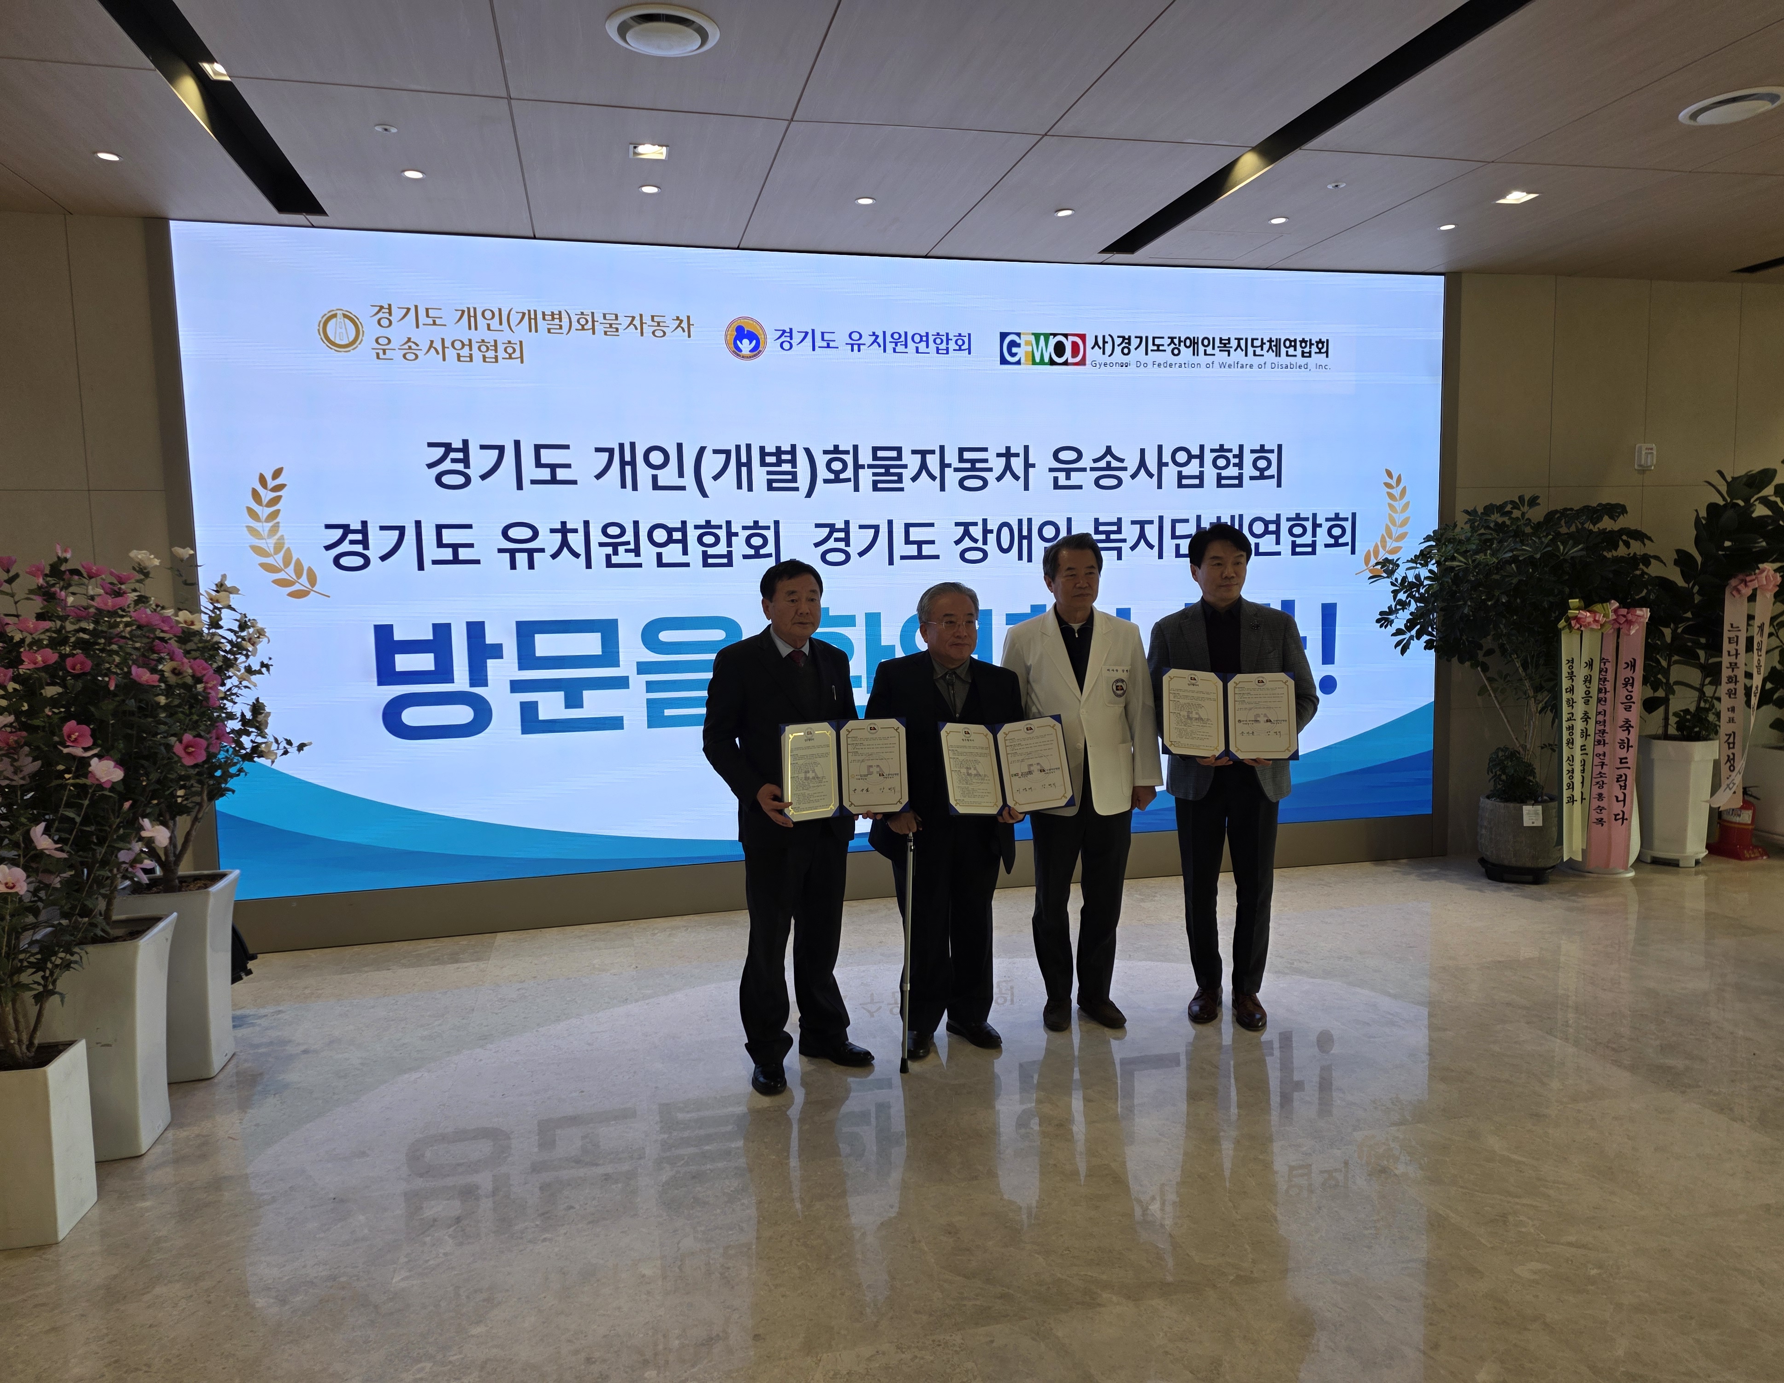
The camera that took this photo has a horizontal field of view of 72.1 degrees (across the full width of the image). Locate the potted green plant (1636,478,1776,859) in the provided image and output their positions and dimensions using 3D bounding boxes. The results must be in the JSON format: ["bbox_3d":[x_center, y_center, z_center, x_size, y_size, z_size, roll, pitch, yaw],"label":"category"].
[{"bbox_3d":[4.388,-0.127,6.564,0.700,2.050,0.650,-2,6,-13],"label":"potted green plant"}]

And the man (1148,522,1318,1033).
[{"bbox_3d":[1.203,0.299,4.309,0.580,1.766,0.420,0,6,9],"label":"man"}]

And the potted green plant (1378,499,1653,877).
[{"bbox_3d":[3.178,0.002,6.205,1.270,1.910,1.050,-2,6,-13],"label":"potted green plant"}]

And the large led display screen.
[{"bbox_3d":[-0.014,-0.640,5.933,6.062,2.880,0.100,-2,6,-13],"label":"large led display screen"}]

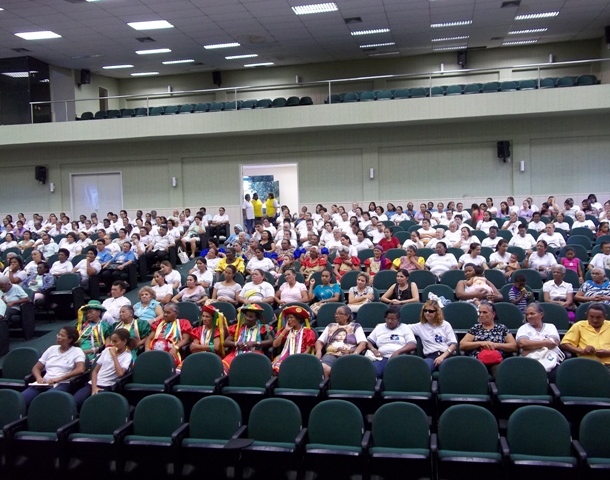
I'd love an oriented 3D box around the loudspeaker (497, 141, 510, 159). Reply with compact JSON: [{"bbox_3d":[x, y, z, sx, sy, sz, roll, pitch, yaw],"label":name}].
[{"bbox_3d":[5.947,-2.707,17.697,0.310,0.500,0.290,1,4,41],"label":"loudspeaker"}]

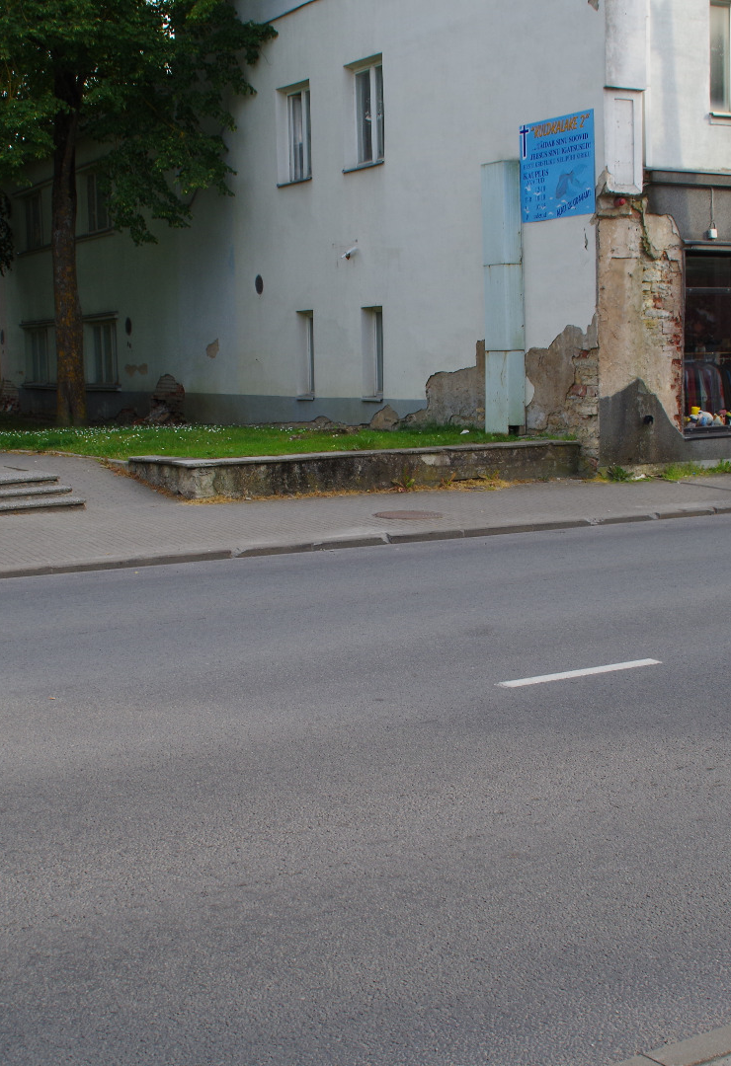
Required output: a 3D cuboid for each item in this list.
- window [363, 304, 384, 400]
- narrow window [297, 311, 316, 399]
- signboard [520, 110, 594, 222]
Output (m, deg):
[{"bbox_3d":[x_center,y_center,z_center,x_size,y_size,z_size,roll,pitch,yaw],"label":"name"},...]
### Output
[{"bbox_3d":[0.214,-2.649,23.709,0.200,1.352,0.602,-5,7,-30],"label":"window"},{"bbox_3d":[-0.843,-2.821,25.516,0.200,1.376,0.554,-5,7,-30],"label":"narrow window"},{"bbox_3d":[2.300,-4.434,19.538,0.050,1.198,1.485,-5,7,-30],"label":"signboard"}]

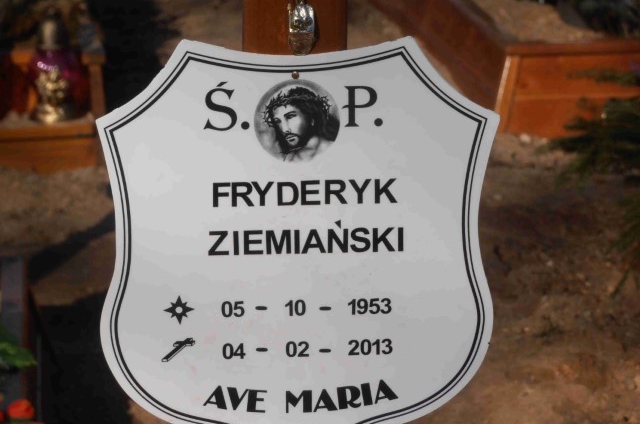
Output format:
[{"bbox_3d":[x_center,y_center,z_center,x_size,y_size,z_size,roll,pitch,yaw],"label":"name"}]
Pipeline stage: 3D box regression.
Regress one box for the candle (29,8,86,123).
[{"bbox_3d":[-0.611,-0.344,7.100,0.125,0.260,0.125,1,14,6],"label":"candle"}]

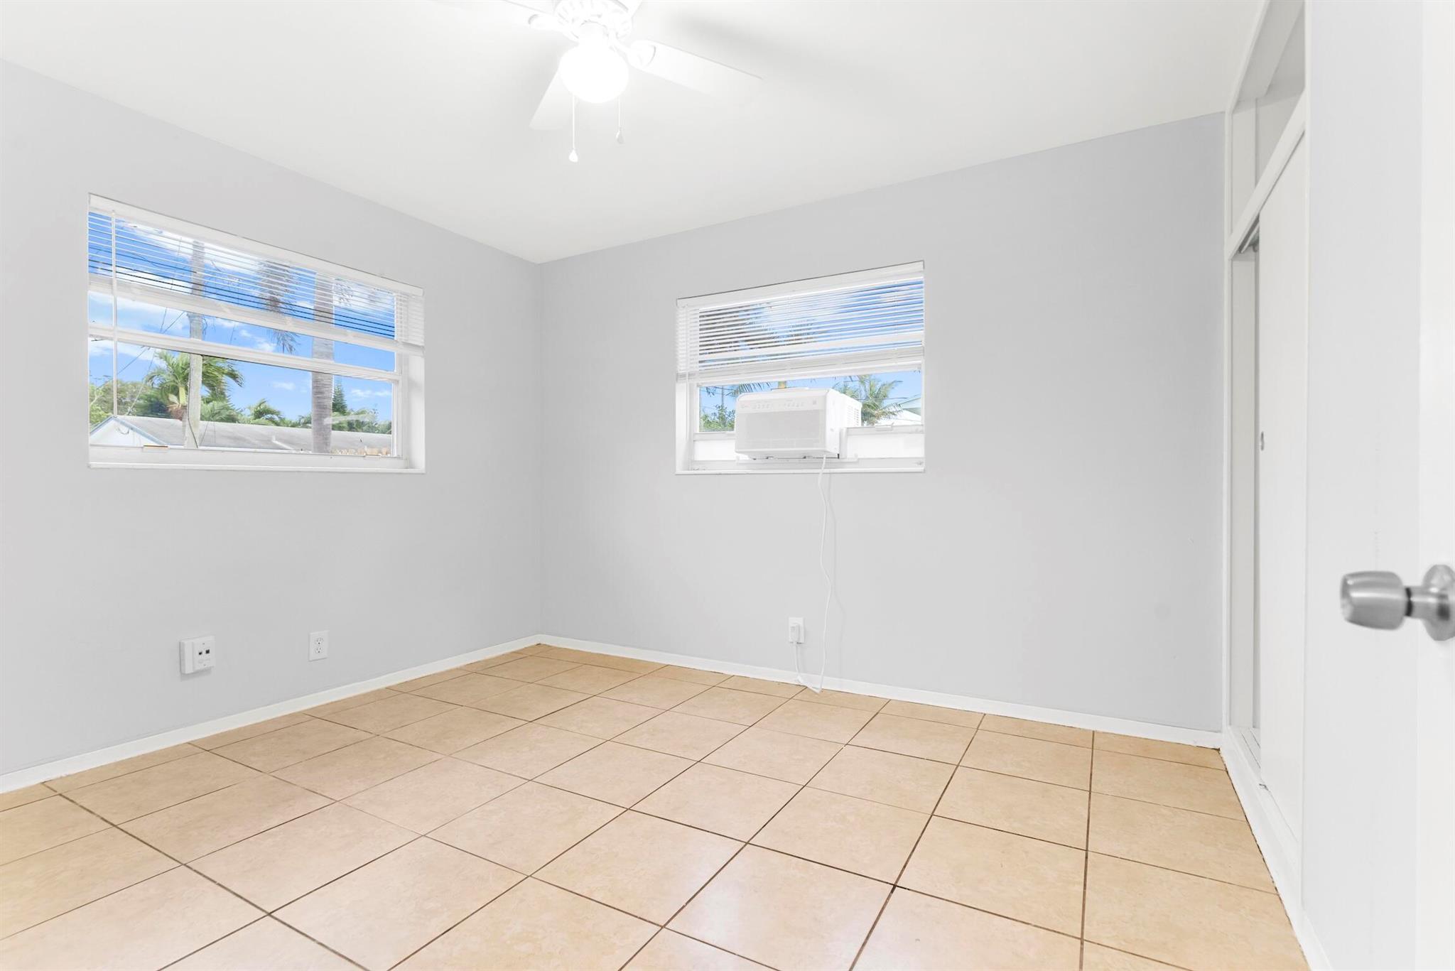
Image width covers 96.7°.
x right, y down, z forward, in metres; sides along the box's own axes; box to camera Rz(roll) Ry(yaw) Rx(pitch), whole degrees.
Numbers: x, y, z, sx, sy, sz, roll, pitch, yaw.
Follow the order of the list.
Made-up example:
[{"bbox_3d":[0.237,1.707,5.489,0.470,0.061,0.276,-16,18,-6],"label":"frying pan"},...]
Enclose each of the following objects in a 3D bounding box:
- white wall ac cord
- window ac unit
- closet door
[{"bbox_3d":[0.421,0.439,3.257,0.187,1.182,0.091,0,0,30],"label":"white wall ac cord"},{"bbox_3d":[0.388,-0.314,3.517,0.533,0.321,0.495,0,0,30],"label":"window ac unit"},{"bbox_3d":[1.507,0.025,1.738,0.035,1.808,0.626,0,0,30],"label":"closet door"}]

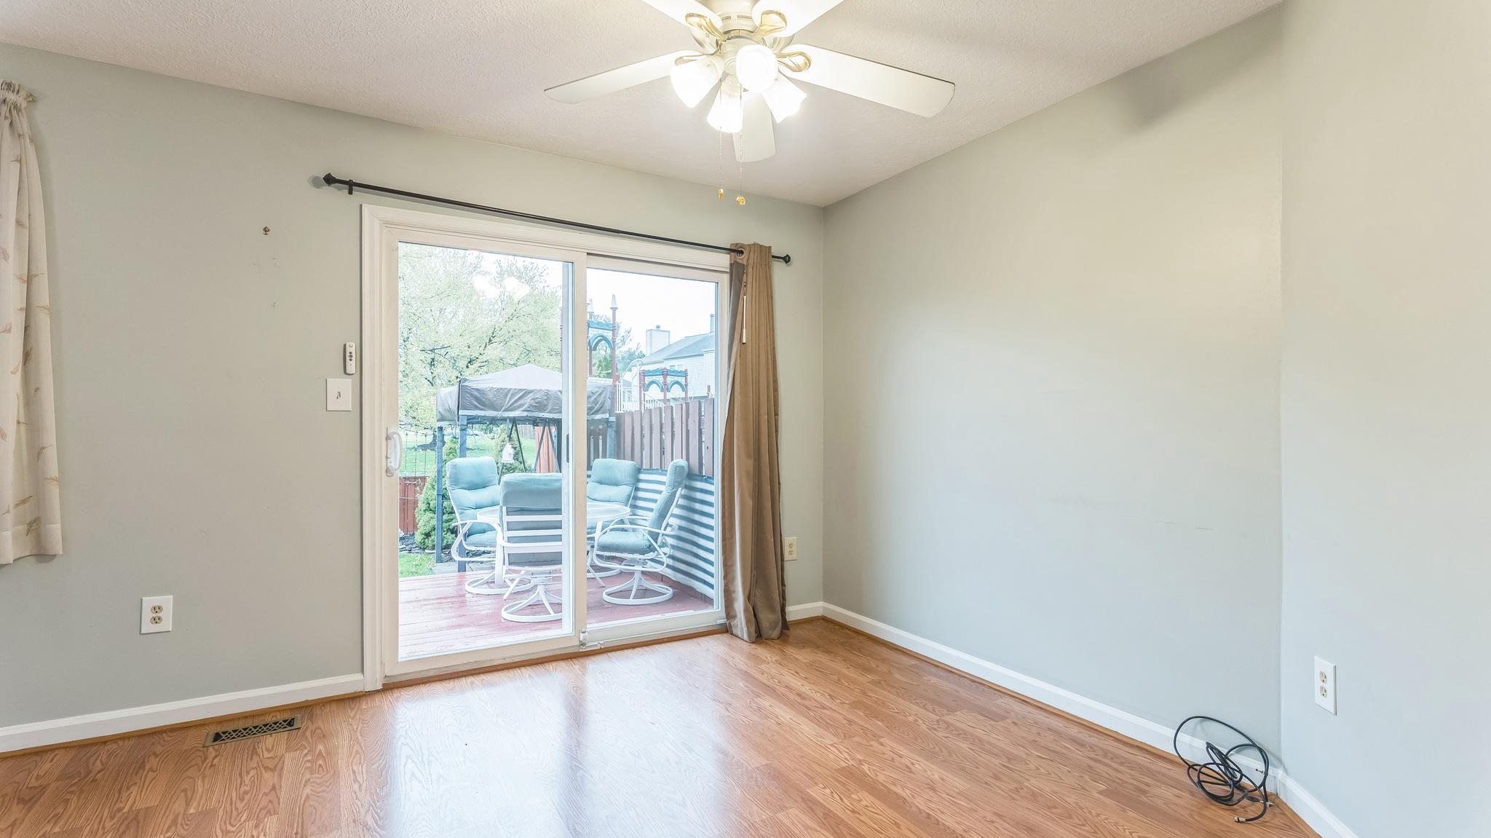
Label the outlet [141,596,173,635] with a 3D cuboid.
[{"bbox_3d":[-2.186,0.729,2.462,0.087,0.132,0.008,1,-1,-30],"label":"outlet"}]

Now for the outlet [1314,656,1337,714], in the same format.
[{"bbox_3d":[1.591,0.731,1.824,0.008,0.132,0.087,0,-1,13],"label":"outlet"}]

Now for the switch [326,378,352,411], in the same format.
[{"bbox_3d":[-1.685,-0.100,2.750,0.087,0.132,0.014,1,-1,-30],"label":"switch"}]

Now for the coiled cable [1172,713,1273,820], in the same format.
[{"bbox_3d":[1.457,1.071,2.066,0.220,0.175,0.280,1,-1,-31],"label":"coiled cable"}]

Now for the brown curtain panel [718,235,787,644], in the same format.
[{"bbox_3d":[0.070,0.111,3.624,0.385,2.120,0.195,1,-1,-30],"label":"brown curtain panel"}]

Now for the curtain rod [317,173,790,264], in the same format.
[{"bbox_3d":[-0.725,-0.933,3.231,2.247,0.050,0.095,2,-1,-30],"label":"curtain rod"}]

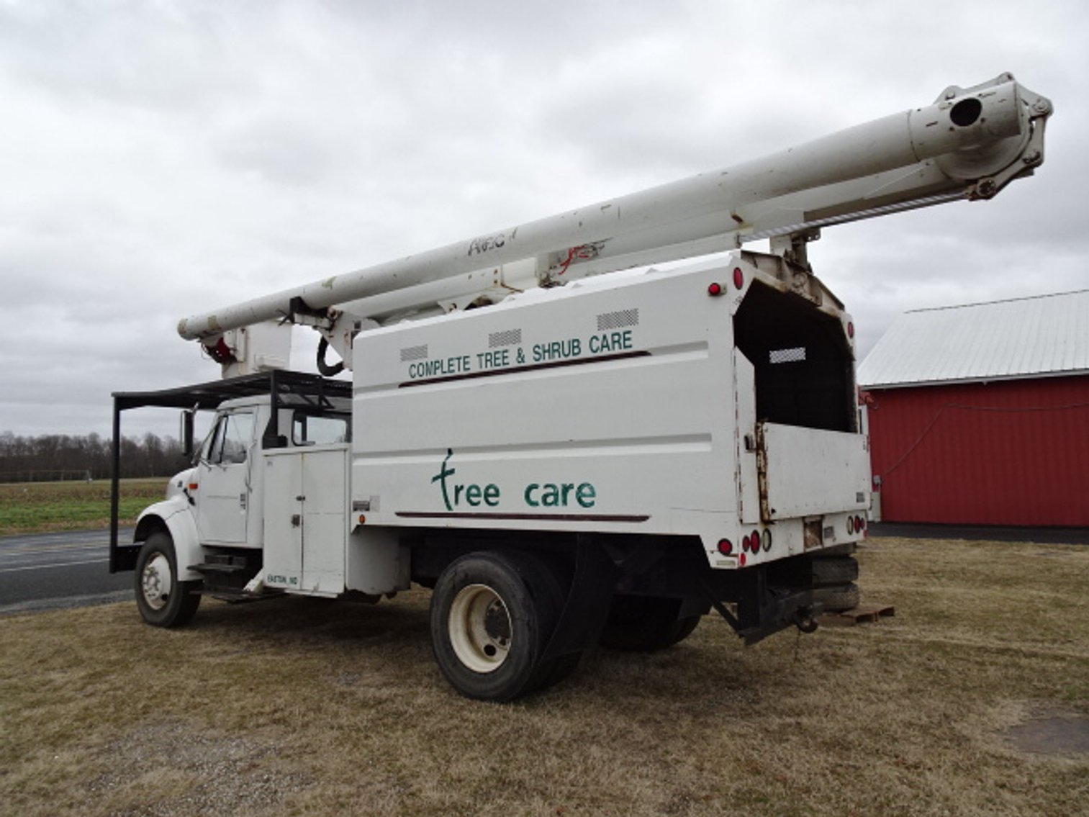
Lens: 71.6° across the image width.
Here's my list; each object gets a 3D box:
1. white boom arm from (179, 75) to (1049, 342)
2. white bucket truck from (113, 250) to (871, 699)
[{"bbox_3d":[-0.945,-1.218,7.145,9.630,0.683,0.739,-5,-7,39],"label":"white boom arm"},{"bbox_3d":[-1.238,0.800,7.554,7.950,2.870,2.500,-5,-7,37],"label":"white bucket truck"}]

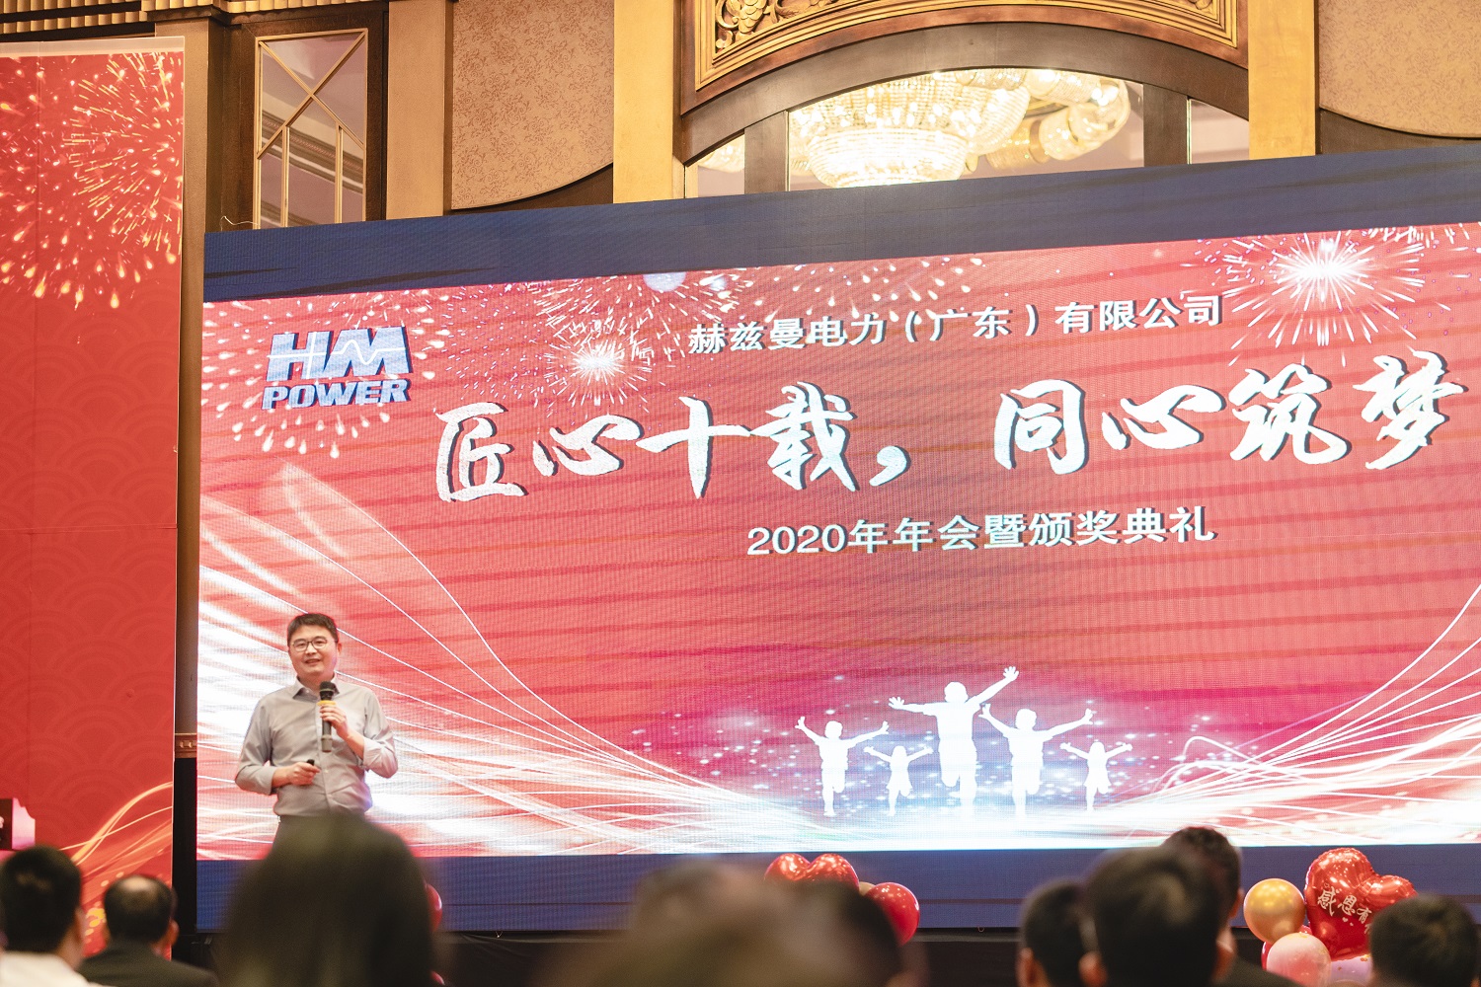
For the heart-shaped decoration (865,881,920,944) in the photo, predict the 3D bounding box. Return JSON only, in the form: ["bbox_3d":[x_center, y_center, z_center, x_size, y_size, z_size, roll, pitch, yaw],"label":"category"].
[{"bbox_3d":[0.497,1.410,11.700,0.210,0.220,0.210,0,-7,0],"label":"heart-shaped decoration"}]

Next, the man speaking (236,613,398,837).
[{"bbox_3d":[-1.516,1.286,12.500,0.580,1.720,0.380,0,-7,-2],"label":"man speaking"}]

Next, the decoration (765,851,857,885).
[{"bbox_3d":[0.240,1.367,11.700,0.330,0.330,0.200,0,-7,0],"label":"decoration"}]

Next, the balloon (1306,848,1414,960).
[{"bbox_3d":[1.984,1.343,11.300,0.365,0.345,0.200,22,-6,6],"label":"balloon"}]

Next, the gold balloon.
[{"bbox_3d":[1.747,1.364,11.400,0.205,0.215,0.205,-1,-7,9],"label":"gold balloon"}]

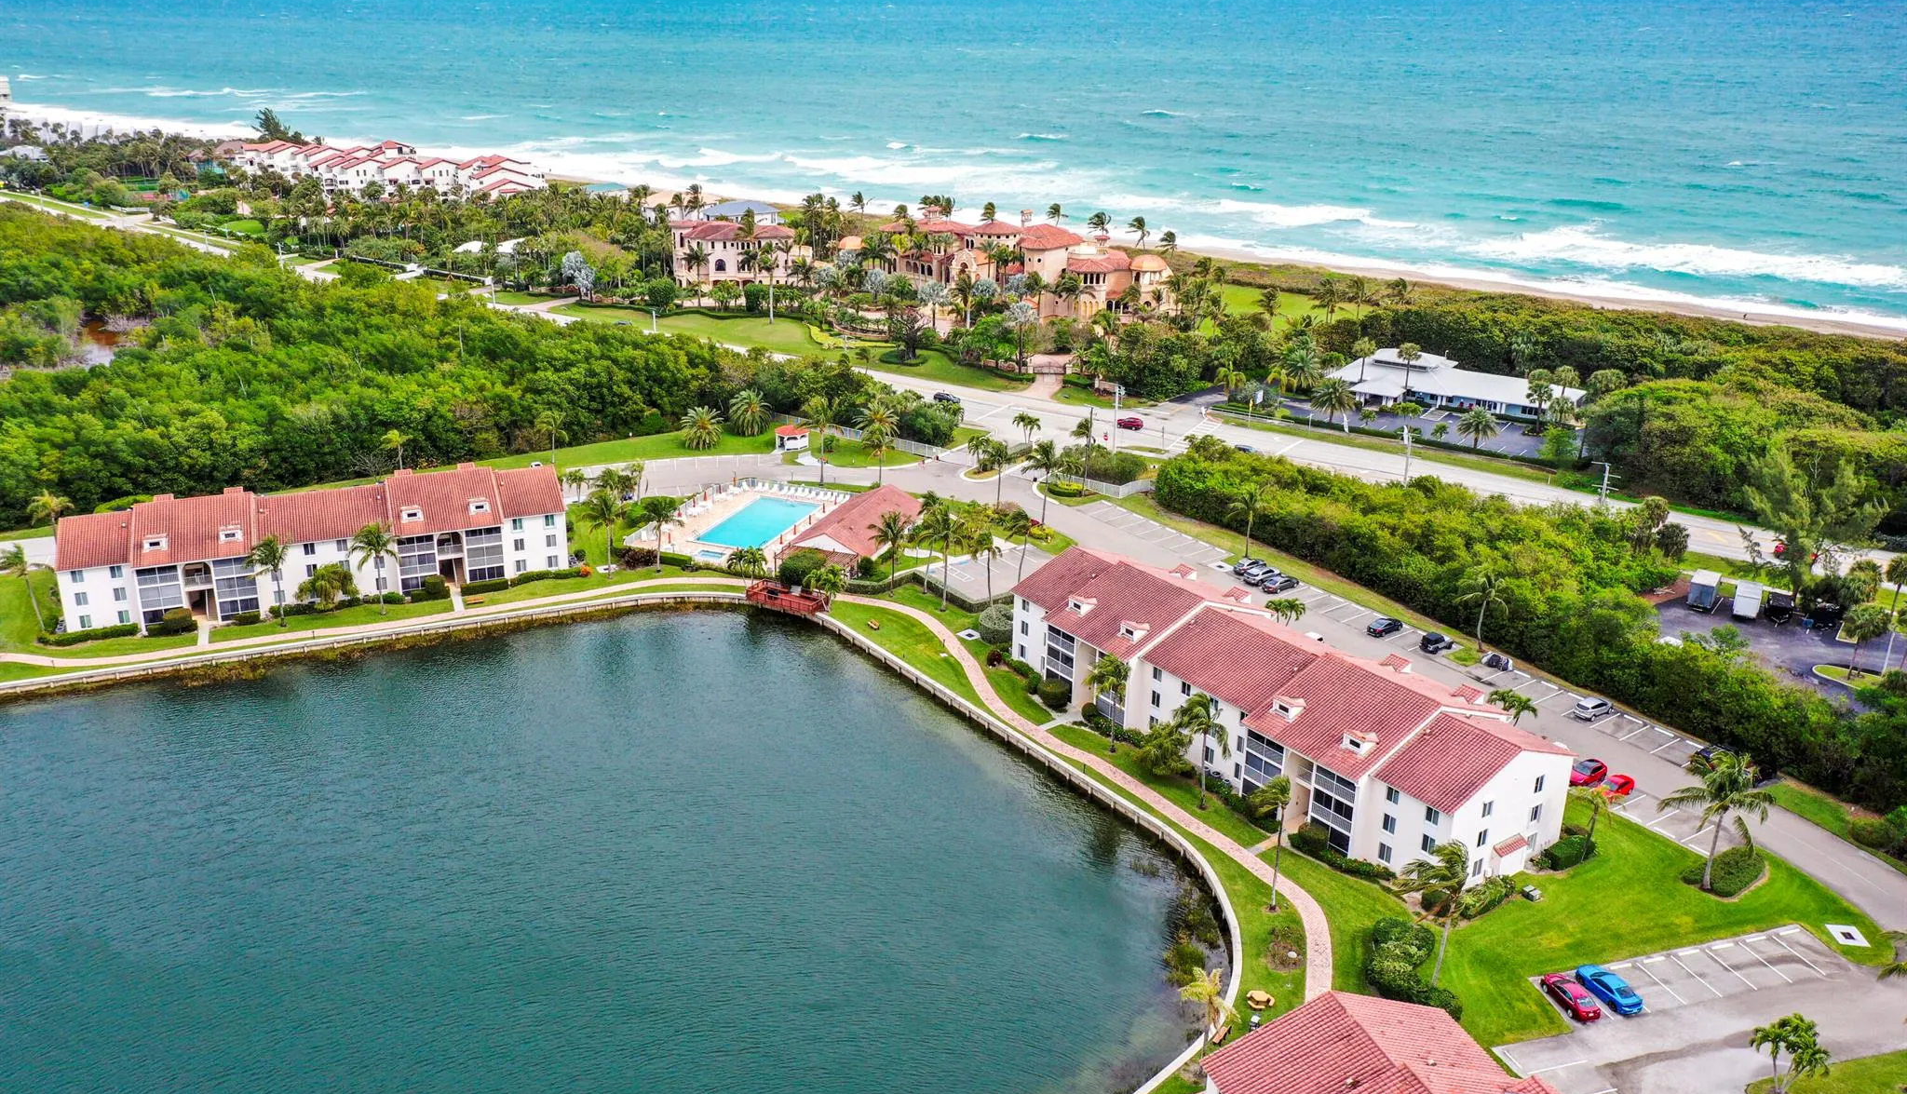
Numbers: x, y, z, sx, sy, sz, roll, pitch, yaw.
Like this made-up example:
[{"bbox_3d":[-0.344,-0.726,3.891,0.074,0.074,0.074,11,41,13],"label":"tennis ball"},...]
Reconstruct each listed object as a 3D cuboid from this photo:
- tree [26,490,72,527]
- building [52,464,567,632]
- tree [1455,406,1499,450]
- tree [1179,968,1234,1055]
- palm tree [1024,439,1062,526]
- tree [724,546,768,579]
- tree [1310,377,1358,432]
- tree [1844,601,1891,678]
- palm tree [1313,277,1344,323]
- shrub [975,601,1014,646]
[{"bbox_3d":[-112.600,-2.970,185.520,5.600,7.990,5.400,0,21,0],"label":"tree"},{"bbox_3d":[-76.020,-1.683,180.006,55.300,12.500,17.600,-8,23,-20],"label":"building"},{"bbox_3d":[77.842,-17.305,220.477,6.163,7.244,6.163,0,21,0],"label":"tree"},{"bbox_3d":[16.565,30.879,96.760,3.923,7.229,3.727,0,21,0],"label":"tree"},{"bbox_3d":[11.306,-7.802,189.240,5.071,12.203,4.817,0,21,0],"label":"palm tree"},{"bbox_3d":[-24.810,2.190,176.810,4.700,4.690,4.200,0,21,0],"label":"tree"},{"bbox_3d":[61.803,-23.257,241.195,7.400,8.300,7.400,0,21,0],"label":"tree"},{"bbox_3d":[90.098,10.270,146.776,4.806,9.340,4.806,0,21,0],"label":"tree"},{"bbox_3d":[73.795,-47.454,292.834,6.135,10.920,6.135,0,21,0],"label":"palm tree"},{"bbox_3d":[5.091,8.291,160.317,4.400,3.200,4.300,0,21,0],"label":"shrub"}]

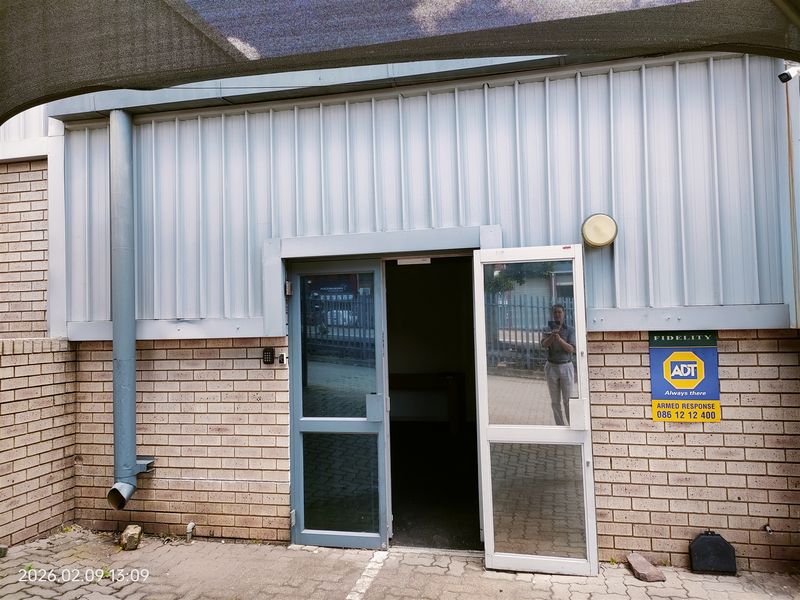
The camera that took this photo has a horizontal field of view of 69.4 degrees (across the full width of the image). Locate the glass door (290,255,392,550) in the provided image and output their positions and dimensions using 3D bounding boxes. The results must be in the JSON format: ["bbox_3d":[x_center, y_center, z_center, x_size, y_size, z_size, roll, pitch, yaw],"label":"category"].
[{"bbox_3d":[-0.456,0.760,4.284,0.742,2.100,0.050,-2,-3,13],"label":"glass door"}]

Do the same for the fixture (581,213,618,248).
[{"bbox_3d":[1.307,-0.454,3.776,0.230,0.230,0.090,-2,-3,13],"label":"fixture"}]

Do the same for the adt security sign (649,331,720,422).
[{"bbox_3d":[1.848,0.499,3.742,0.405,0.592,0.012,-2,-3,13],"label":"adt security sign"}]

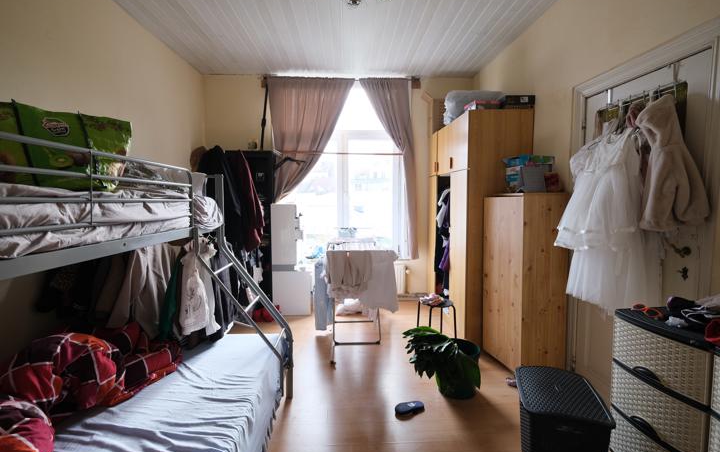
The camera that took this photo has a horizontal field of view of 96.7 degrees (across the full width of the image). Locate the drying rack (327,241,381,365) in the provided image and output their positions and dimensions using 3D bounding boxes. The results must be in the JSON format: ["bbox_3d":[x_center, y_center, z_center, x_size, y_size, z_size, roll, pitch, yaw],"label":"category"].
[{"bbox_3d":[-0.038,0.697,3.298,0.556,0.967,0.988,-1,4,-5],"label":"drying rack"}]

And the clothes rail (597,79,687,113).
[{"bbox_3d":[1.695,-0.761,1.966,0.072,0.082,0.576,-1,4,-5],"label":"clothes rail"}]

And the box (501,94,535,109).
[{"bbox_3d":[1.519,-1.205,3.245,0.350,0.154,0.268,-1,4,-5],"label":"box"}]

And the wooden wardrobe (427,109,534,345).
[{"bbox_3d":[1.313,-0.013,3.765,0.628,2.295,1.224,-1,4,-5],"label":"wooden wardrobe"}]

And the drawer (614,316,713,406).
[{"bbox_3d":[1.334,0.512,1.279,0.360,0.211,0.381,-1,4,-5],"label":"drawer"}]

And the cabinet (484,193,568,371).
[{"bbox_3d":[1.451,0.469,2.838,0.412,1.466,0.587,-1,4,-5],"label":"cabinet"}]

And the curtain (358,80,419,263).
[{"bbox_3d":[0.403,-0.742,4.305,0.792,2.408,0.144,-1,4,-5],"label":"curtain"}]

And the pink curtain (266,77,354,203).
[{"bbox_3d":[-0.646,-1.118,4.188,1.101,1.626,0.154,-1,4,-5],"label":"pink curtain"}]

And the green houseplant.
[{"bbox_3d":[0.626,1.005,2.474,0.566,0.463,0.432,-1,4,-5],"label":"green houseplant"}]

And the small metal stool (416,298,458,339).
[{"bbox_3d":[0.710,0.957,3.088,0.381,0.468,0.391,-1,4,-5],"label":"small metal stool"}]

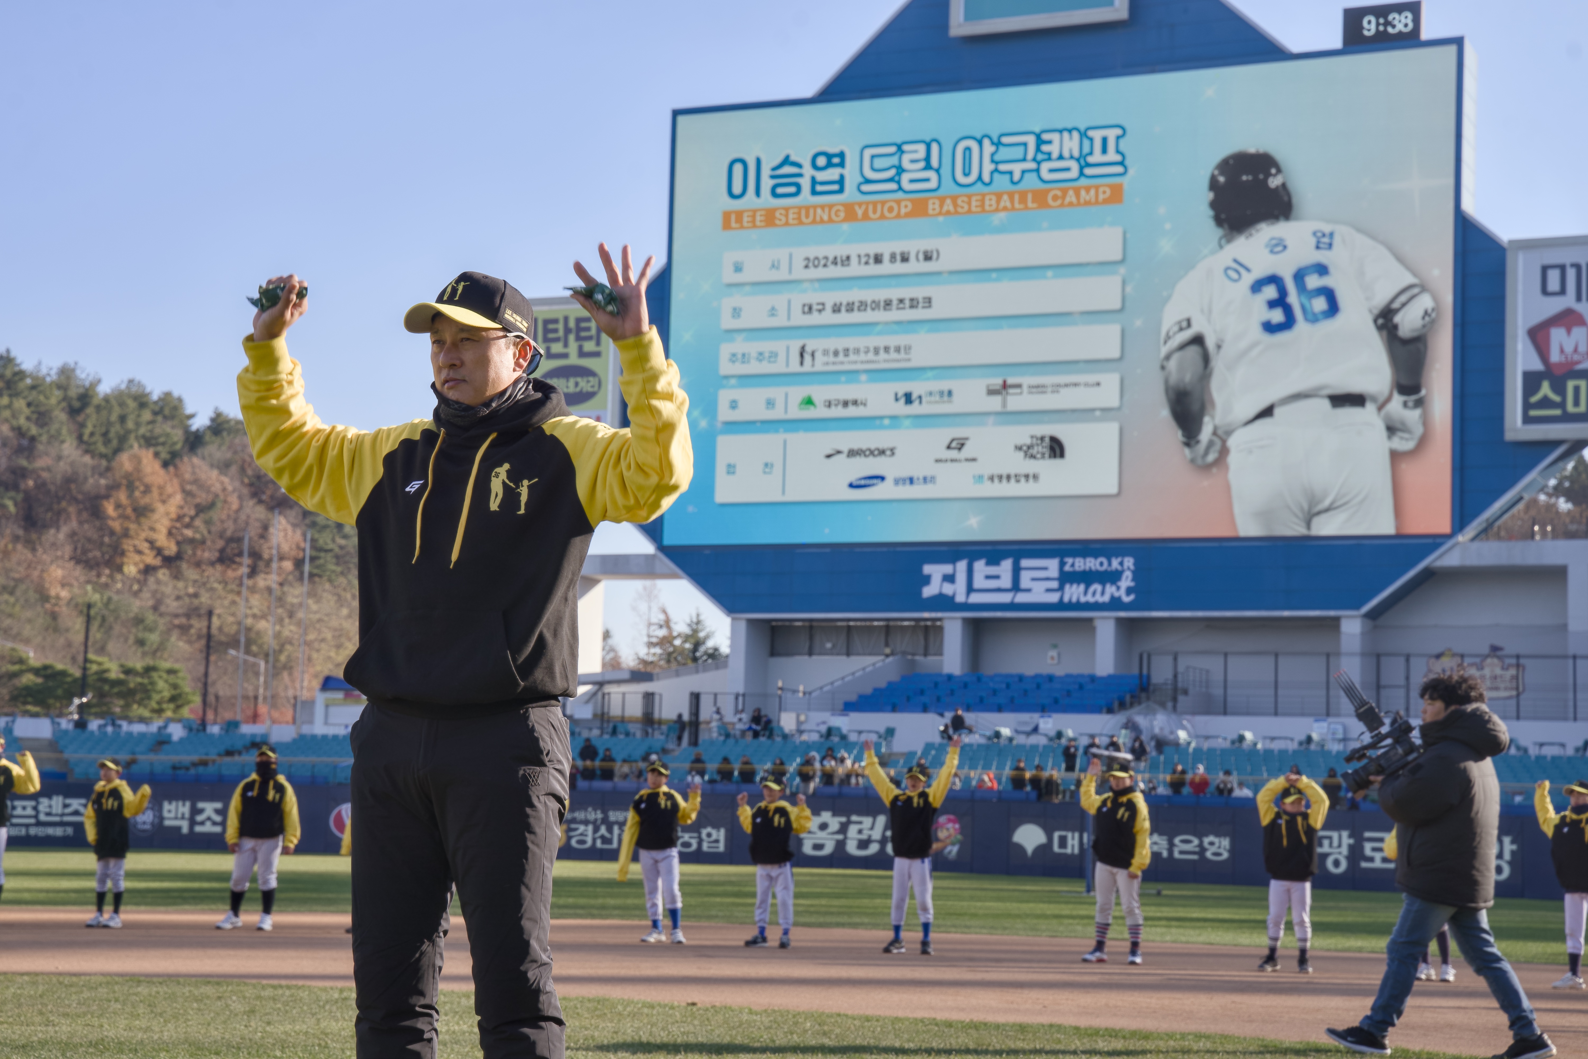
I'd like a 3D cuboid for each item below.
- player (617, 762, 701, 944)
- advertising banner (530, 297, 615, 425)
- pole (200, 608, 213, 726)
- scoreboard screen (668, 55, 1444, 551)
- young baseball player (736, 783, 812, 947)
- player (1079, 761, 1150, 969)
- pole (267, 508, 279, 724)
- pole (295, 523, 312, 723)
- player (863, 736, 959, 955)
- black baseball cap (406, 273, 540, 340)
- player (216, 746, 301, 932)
[{"bbox_3d":[-1.075,2.581,22.200,0.630,1.440,0.360,1,-6,7],"label":"player"},{"bbox_3d":[-11.241,-6.954,132.291,6.700,8.300,0.500,-1,-6,25],"label":"advertising banner"},{"bbox_3d":[-23.208,5.552,110.000,0.200,4.920,0.200,3,-6,-12],"label":"pole"},{"bbox_3d":[10.717,-9.523,121.040,36.000,20.250,0.600,-1,-6,25],"label":"scoreboard screen"},{"bbox_3d":[-0.152,2.622,21.900,0.570,1.360,0.360,1,-6,10],"label":"young baseball player"},{"bbox_3d":[2.440,2.510,21.100,0.520,1.570,0.380,-1,-6,25],"label":"player"},{"bbox_3d":[-21.742,3.860,116.000,0.180,9.490,0.180,3,-6,-11],"label":"pole"},{"bbox_3d":[-20.457,4.197,116.000,0.180,8.610,0.180,3,-6,-10],"label":"pole"},{"bbox_3d":[0.929,2.473,21.800,0.740,1.690,0.360,1,-6,11],"label":"player"},{"bbox_3d":[-0.594,-0.413,5.150,0.182,0.140,0.272,-2,-7,35],"label":"black baseball cap"},{"bbox_3d":[-4.306,2.486,22.350,0.650,1.470,0.360,3,-6,-9],"label":"player"}]

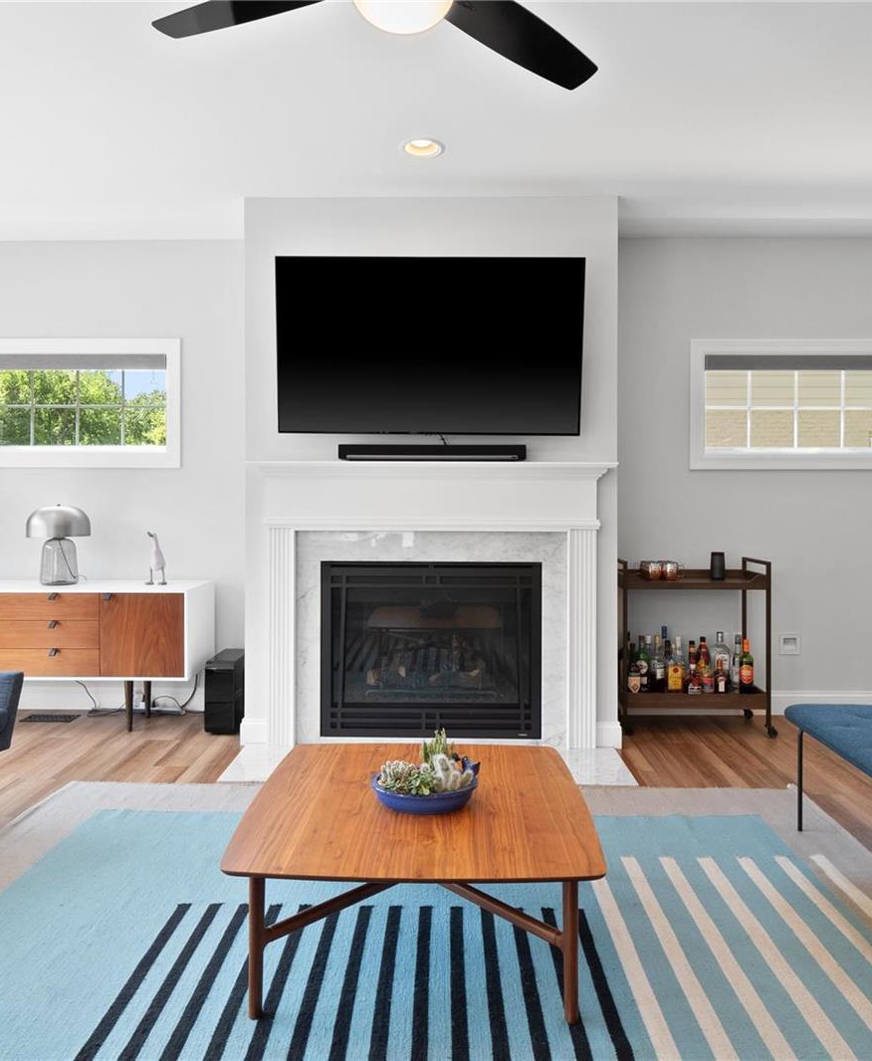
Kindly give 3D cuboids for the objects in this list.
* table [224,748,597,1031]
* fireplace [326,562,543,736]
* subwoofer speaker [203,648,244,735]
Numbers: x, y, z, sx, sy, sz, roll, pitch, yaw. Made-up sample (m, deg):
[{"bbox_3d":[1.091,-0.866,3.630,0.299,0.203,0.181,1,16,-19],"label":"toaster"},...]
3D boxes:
[{"bbox_3d":[-0.037,0.956,2.035,0.930,0.390,0.890,0,2,1],"label":"table"},{"bbox_3d":[-0.022,0.606,3.600,1.100,0.870,0.240,0,2,1],"label":"fireplace"},{"bbox_3d":[-1.132,0.878,3.890,0.160,0.370,0.360,0,1,1],"label":"subwoofer speaker"}]

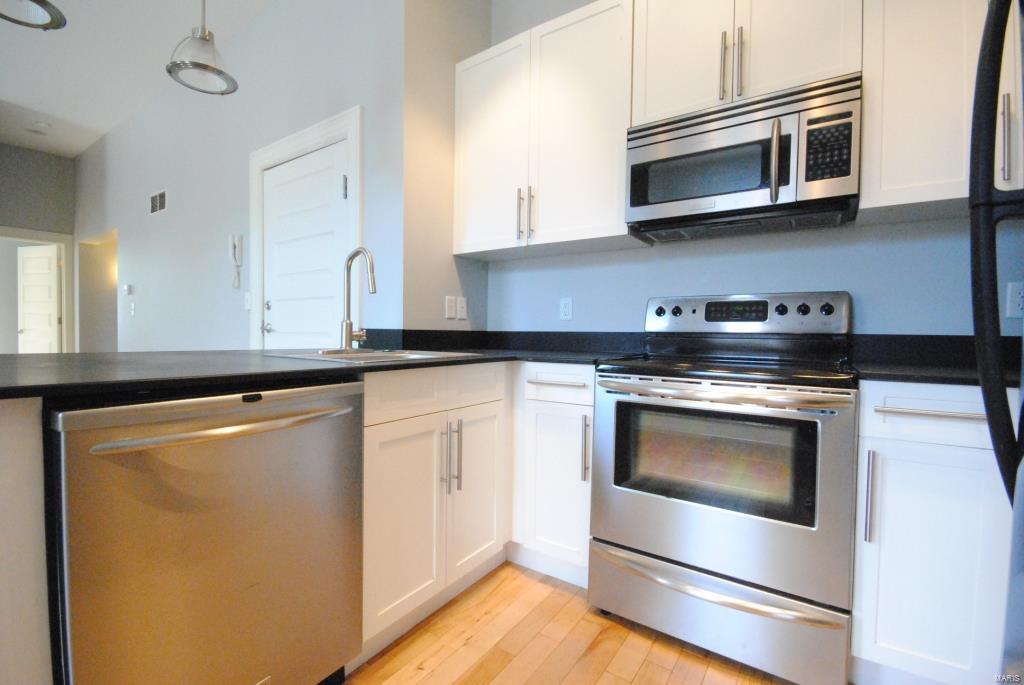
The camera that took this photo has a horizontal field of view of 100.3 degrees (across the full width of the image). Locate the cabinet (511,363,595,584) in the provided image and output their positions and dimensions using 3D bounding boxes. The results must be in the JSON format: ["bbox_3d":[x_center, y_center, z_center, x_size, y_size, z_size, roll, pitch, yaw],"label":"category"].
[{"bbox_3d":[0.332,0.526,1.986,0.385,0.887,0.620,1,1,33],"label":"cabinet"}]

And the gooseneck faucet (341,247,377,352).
[{"bbox_3d":[-0.603,-0.170,1.752,0.215,0.431,0.110,1,1,33],"label":"gooseneck faucet"}]

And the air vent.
[{"bbox_3d":[-3.183,-1.256,3.832,0.385,0.190,0.020,1,1,33],"label":"air vent"}]

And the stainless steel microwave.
[{"bbox_3d":[0.898,-0.672,1.729,0.760,0.417,0.415,1,1,33],"label":"stainless steel microwave"}]

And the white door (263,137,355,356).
[{"bbox_3d":[-1.268,-0.096,2.609,0.915,2.060,0.045,1,1,33],"label":"white door"}]

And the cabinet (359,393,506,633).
[{"bbox_3d":[-0.476,0.522,1.671,0.615,0.887,0.745,1,1,33],"label":"cabinet"}]

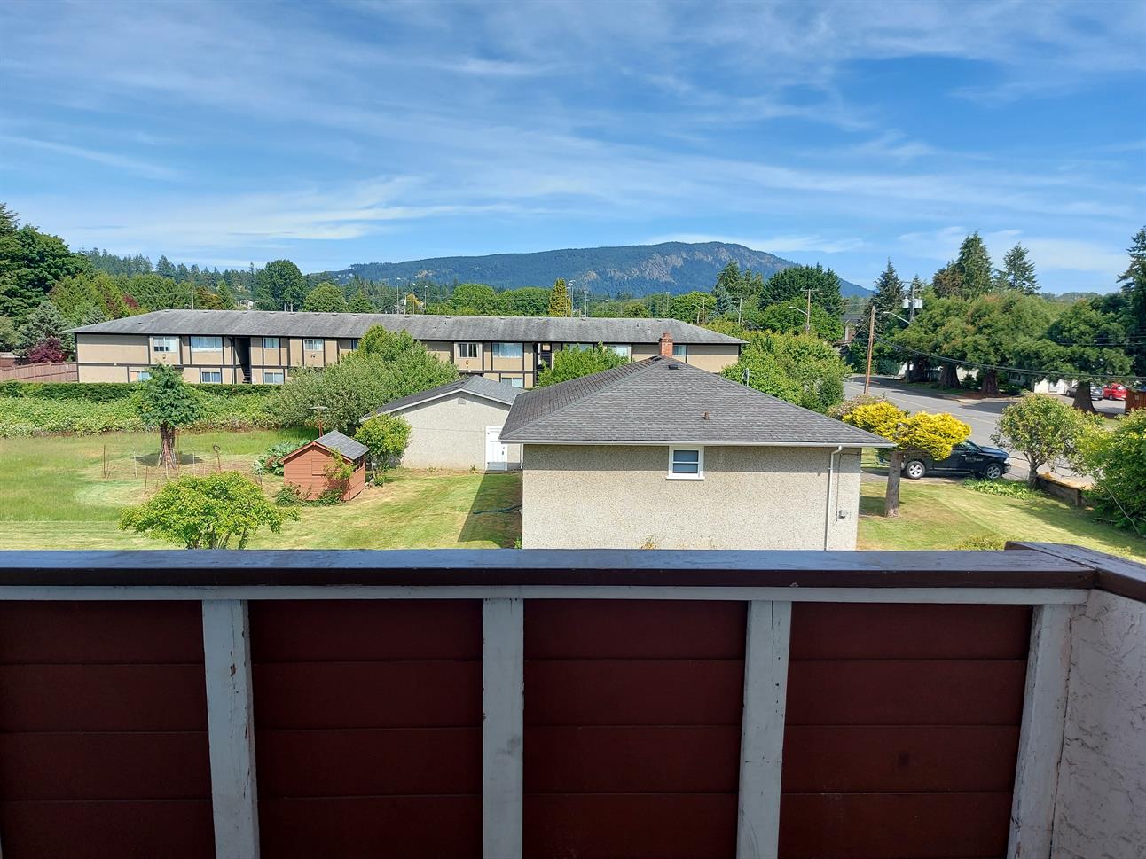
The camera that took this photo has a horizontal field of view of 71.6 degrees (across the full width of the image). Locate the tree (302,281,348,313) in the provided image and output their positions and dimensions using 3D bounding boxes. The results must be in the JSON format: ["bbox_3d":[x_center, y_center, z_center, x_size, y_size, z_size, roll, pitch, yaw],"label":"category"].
[{"bbox_3d":[-41.772,-18.046,133.870,7.690,13.630,7.690,1,7,0],"label":"tree"}]

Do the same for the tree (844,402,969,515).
[{"bbox_3d":[11.424,1.048,27.666,4.370,4.080,3.490,1,7,0],"label":"tree"}]

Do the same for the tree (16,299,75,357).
[{"bbox_3d":[-56.853,-9.635,85.573,6.360,8.680,6.360,1,7,0],"label":"tree"}]

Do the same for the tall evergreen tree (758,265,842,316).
[{"bbox_3d":[35.781,-17.361,124.741,13.330,16.830,12.000,1,7,0],"label":"tall evergreen tree"}]

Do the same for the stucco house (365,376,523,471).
[{"bbox_3d":[-5.218,-0.575,40.070,8.700,3.680,9.450,0,7,-3],"label":"stucco house"}]

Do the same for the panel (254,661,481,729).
[{"bbox_3d":[-0.467,0.606,1.822,0.520,0.164,0.022,1,7,-2],"label":"panel"}]

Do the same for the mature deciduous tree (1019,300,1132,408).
[{"bbox_3d":[41.444,-6.159,65.698,8.206,9.528,9.300,6,9,32],"label":"mature deciduous tree"}]

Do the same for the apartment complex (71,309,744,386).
[{"bbox_3d":[-13.337,-6.440,70.064,54.800,7.200,10.700,1,7,-2],"label":"apartment complex"}]

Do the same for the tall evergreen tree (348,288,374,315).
[{"bbox_3d":[-47.536,-24.834,178.363,5.617,13.836,5.337,-1,8,-15],"label":"tall evergreen tree"}]

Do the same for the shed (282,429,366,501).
[{"bbox_3d":[-9.819,1.416,31.900,2.750,2.330,3.300,0,8,-2],"label":"shed"}]

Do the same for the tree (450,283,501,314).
[{"bbox_3d":[-21.468,-24.358,173.336,11.014,14.917,10.463,0,8,-7],"label":"tree"}]

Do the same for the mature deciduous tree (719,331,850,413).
[{"bbox_3d":[14.597,-3.582,54.960,8.870,6.470,7.540,1,7,0],"label":"mature deciduous tree"}]

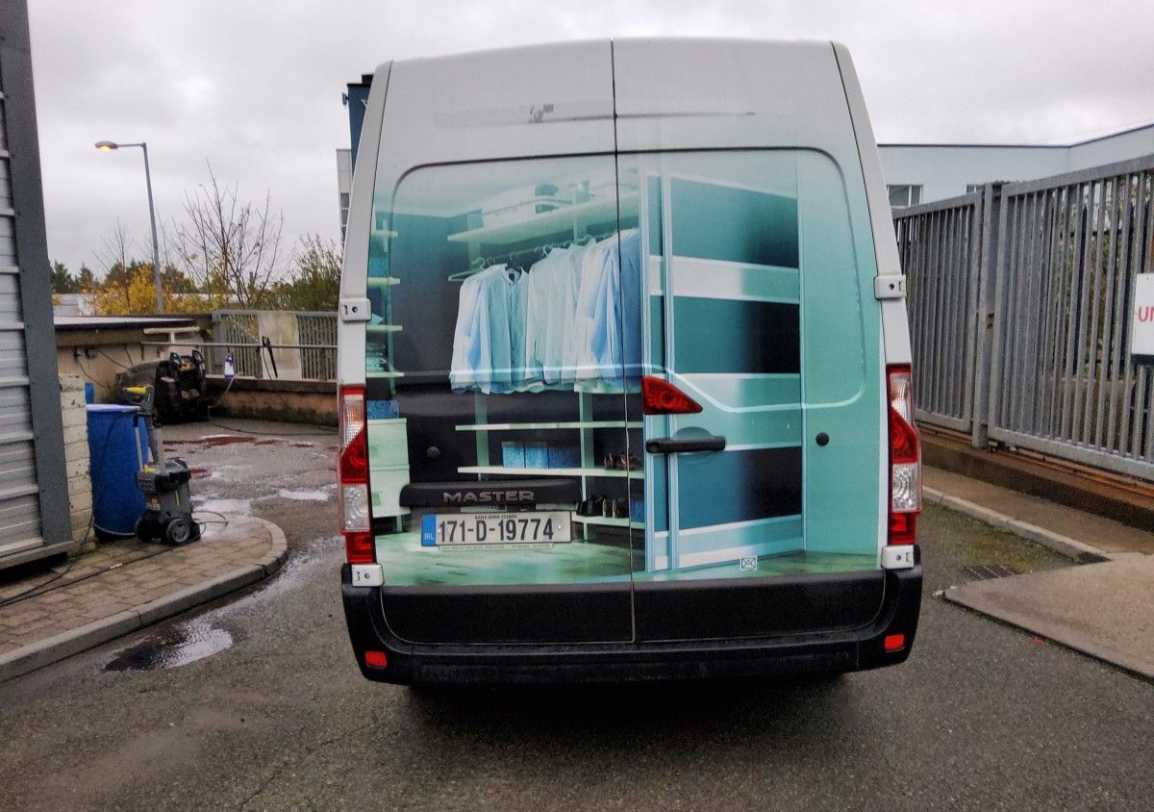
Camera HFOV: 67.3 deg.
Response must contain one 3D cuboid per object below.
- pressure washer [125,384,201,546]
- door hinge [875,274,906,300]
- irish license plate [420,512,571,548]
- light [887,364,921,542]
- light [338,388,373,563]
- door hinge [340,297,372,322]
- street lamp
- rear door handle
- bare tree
[{"bbox_3d":[-2.816,0.387,5.885,0.360,1.050,0.380,2,8,26],"label":"pressure washer"},{"bbox_3d":[1.073,-0.407,2.975,0.110,0.080,0.045,-2,7,1],"label":"door hinge"},{"bbox_3d":[-0.281,0.431,3.046,0.523,0.112,0.015,-2,7,1],"label":"irish license plate"},{"bbox_3d":[1.141,0.170,3.036,0.118,0.630,0.110,-2,7,1],"label":"light"},{"bbox_3d":[-0.781,0.241,3.074,0.118,0.630,0.110,-2,7,1],"label":"light"},{"bbox_3d":[-0.768,-0.332,3.012,0.110,0.080,0.045,-2,7,1],"label":"door hinge"},{"bbox_3d":[-12.024,-4.005,23.343,1.380,6.010,0.300,-2,7,-3],"label":"street lamp"},{"bbox_3d":[0.372,0.131,2.977,0.270,0.050,0.060,-2,7,1],"label":"rear door handle"},{"bbox_3d":[-9.255,-3.725,23.097,3.100,5.370,3.100,-2,7,0],"label":"bare tree"}]

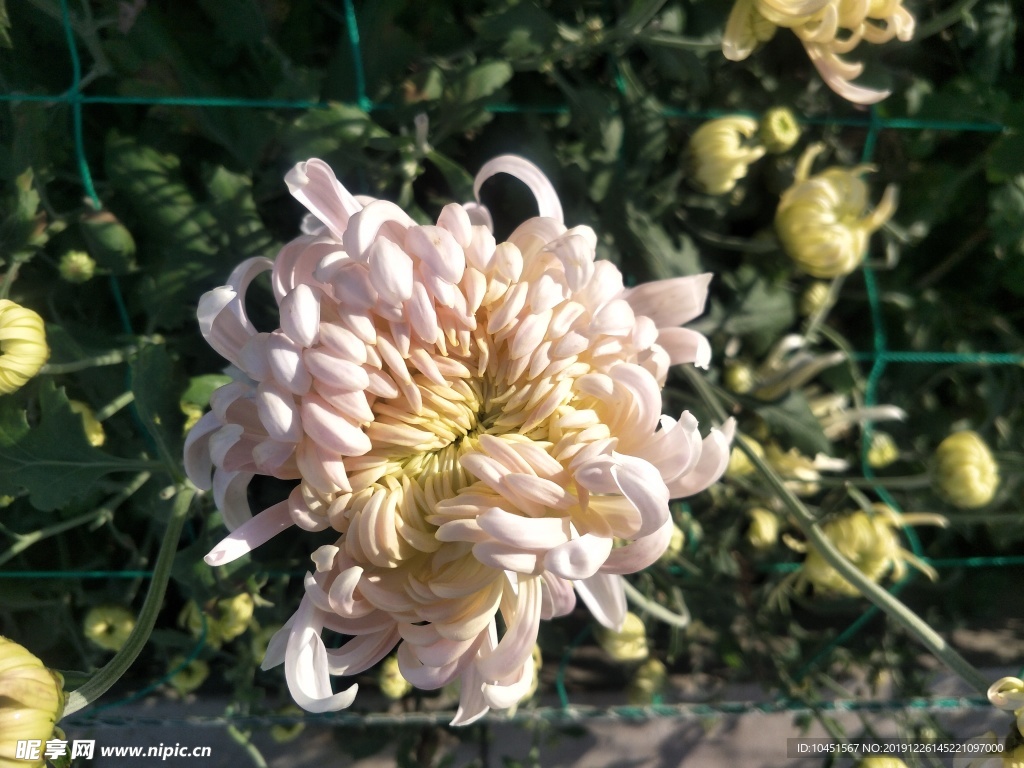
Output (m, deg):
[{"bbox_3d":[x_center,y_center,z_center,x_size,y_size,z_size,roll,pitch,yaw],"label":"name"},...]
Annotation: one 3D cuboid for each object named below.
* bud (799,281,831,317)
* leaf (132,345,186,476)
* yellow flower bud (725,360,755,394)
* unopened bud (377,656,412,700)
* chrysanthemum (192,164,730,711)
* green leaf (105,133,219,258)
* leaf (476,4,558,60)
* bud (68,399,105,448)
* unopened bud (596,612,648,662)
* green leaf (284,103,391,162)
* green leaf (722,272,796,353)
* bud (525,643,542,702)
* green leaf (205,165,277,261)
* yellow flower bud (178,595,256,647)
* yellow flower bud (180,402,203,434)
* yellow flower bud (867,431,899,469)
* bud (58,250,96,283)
[{"bbox_3d":[0.153,-0.043,0.360,0.017,0.018,0.017,0,30,0],"label":"bud"},{"bbox_3d":[-0.160,0.012,0.320,0.023,0.059,0.013,-15,18,-6],"label":"leaf"},{"bbox_3d":[0.115,-0.003,0.360,0.015,0.017,0.015,0,30,0],"label":"yellow flower bud"},{"bbox_3d":[-0.066,0.170,0.410,0.023,0.024,0.023,0,72,0],"label":"unopened bud"},{"bbox_3d":[-0.018,0.019,0.245,0.186,0.188,0.115,0,-14,0],"label":"chrysanthemum"},{"bbox_3d":[-0.208,-0.112,0.420,0.050,0.089,0.022,-45,12,-16],"label":"green leaf"},{"bbox_3d":[0.003,-0.208,0.420,0.049,0.033,0.024,0,32,0],"label":"leaf"},{"bbox_3d":[-0.210,0.019,0.350,0.019,0.021,0.019,0,30,0],"label":"bud"},{"bbox_3d":[0.063,0.142,0.400,0.027,0.026,0.027,-24,37,0],"label":"unopened bud"},{"bbox_3d":[-0.088,-0.128,0.360,0.053,0.012,0.034,-4,60,-2],"label":"green leaf"},{"bbox_3d":[0.139,-0.040,0.400,0.041,0.045,0.019,0,23,0],"label":"green leaf"},{"bbox_3d":[0.005,0.163,0.400,0.026,0.029,0.026,0,45,0],"label":"bud"},{"bbox_3d":[-0.138,-0.087,0.360,0.036,0.012,0.050,-4,60,-3],"label":"green leaf"},{"bbox_3d":[-0.174,0.141,0.420,0.041,0.032,0.028,19,23,0],"label":"yellow flower bud"},{"bbox_3d":[-0.166,0.018,0.370,0.017,0.019,0.017,0,45,0],"label":"yellow flower bud"},{"bbox_3d":[0.203,0.036,0.390,0.018,0.018,0.020,0,24,-6],"label":"yellow flower bud"},{"bbox_3d":[-0.239,-0.065,0.390,0.020,0.018,0.019,0,60,0],"label":"bud"}]

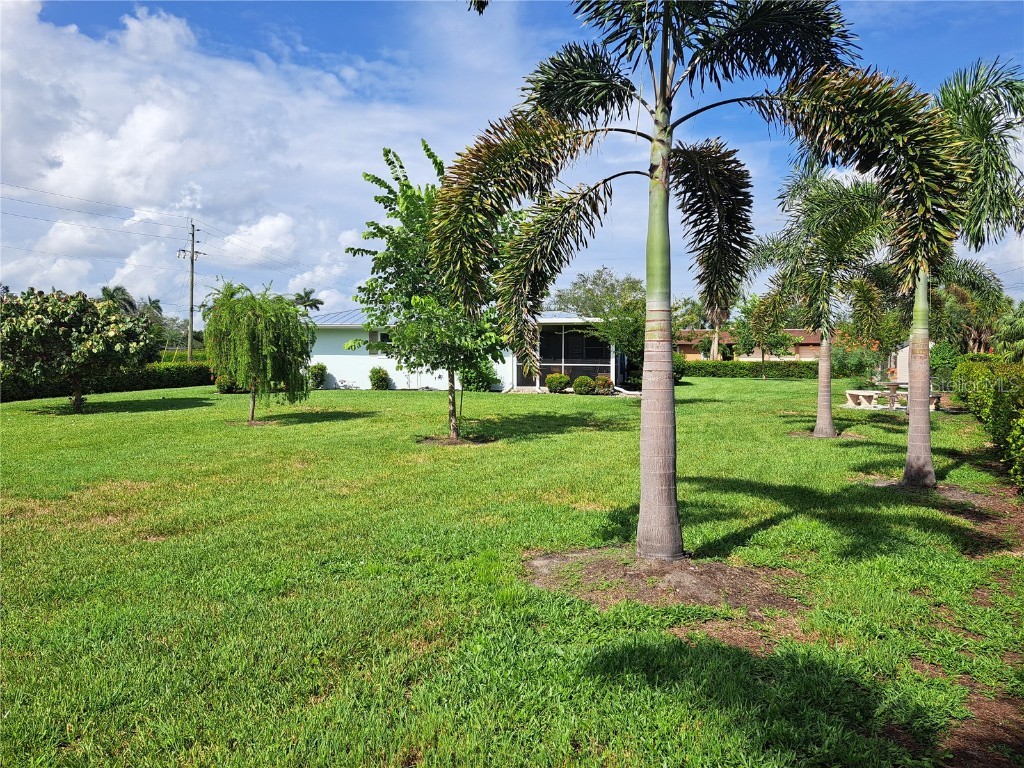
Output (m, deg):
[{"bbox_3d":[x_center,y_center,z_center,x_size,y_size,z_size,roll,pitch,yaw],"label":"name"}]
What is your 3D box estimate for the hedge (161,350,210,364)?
[{"bbox_3d":[-25.820,-1.840,55.975,4.800,1.600,1.500,0,3,0],"label":"hedge"}]

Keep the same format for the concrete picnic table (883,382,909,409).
[{"bbox_3d":[10.551,0.300,19.636,1.000,0.750,1.000,0,3,0],"label":"concrete picnic table"}]

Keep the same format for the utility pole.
[{"bbox_3d":[-22.986,-6.249,50.762,1.900,10.900,0.800,0,3,0],"label":"utility pole"}]

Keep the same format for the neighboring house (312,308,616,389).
[{"bbox_3d":[-2.350,-1.572,30.660,13.700,3.450,9.000,0,3,0],"label":"neighboring house"}]

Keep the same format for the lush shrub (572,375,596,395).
[{"bbox_3d":[2.678,-0.011,26.229,0.840,0.750,0.820,0,3,0],"label":"lush shrub"}]

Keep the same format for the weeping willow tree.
[{"bbox_3d":[-5.636,-0.695,15.785,2.500,3.100,2.450,0,3,0],"label":"weeping willow tree"}]

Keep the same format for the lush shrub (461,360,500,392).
[{"bbox_3d":[-1.234,-0.321,27.816,1.500,1.220,1.300,0,3,0],"label":"lush shrub"}]

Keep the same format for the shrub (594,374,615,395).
[{"bbox_3d":[3.404,-0.001,26.129,0.780,0.740,0.760,0,3,0],"label":"shrub"}]

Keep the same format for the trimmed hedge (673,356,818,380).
[{"bbox_3d":[14.043,-0.871,41.805,9.000,1.000,1.200,0,3,0],"label":"trimmed hedge"}]

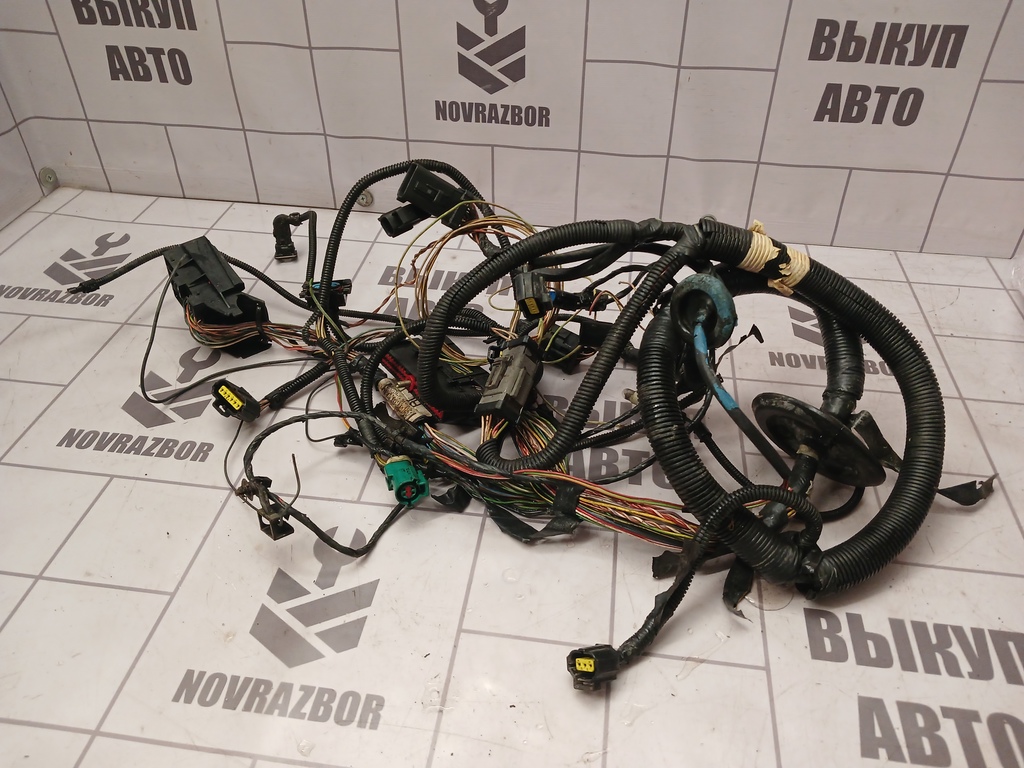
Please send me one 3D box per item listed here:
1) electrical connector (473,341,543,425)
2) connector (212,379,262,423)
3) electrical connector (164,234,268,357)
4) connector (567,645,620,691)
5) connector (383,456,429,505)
[{"bbox_3d":[-0.001,-0.001,0.668,0.033,0.021,0.068,-17,41,44],"label":"electrical connector"},{"bbox_3d":[-0.235,0.014,0.674,0.033,0.021,0.022,37,5,9],"label":"connector"},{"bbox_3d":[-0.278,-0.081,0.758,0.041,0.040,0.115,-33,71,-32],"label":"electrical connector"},{"bbox_3d":[0.050,0.172,0.486,0.020,0.021,0.024,-11,-12,37],"label":"connector"},{"bbox_3d":[-0.080,0.071,0.595,0.029,0.022,0.041,-2,23,-17],"label":"connector"}]

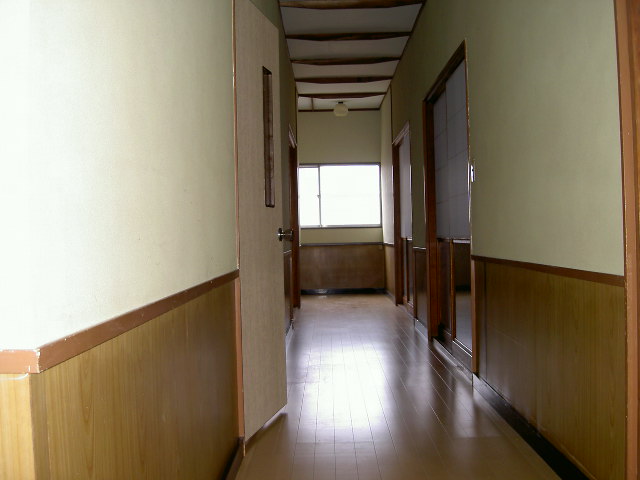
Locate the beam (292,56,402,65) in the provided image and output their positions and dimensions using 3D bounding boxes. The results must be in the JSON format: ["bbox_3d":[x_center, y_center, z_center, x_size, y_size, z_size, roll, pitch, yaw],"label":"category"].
[{"bbox_3d":[0.261,-1.813,7.292,1.110,0.050,0.050,-1,0,0],"label":"beam"}]

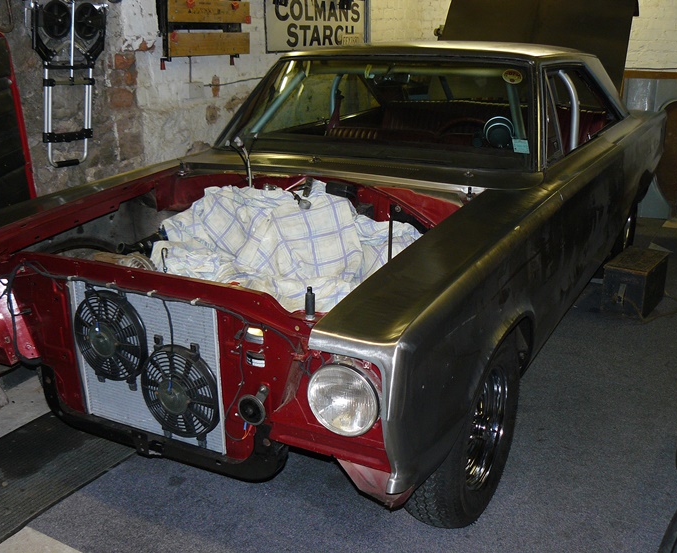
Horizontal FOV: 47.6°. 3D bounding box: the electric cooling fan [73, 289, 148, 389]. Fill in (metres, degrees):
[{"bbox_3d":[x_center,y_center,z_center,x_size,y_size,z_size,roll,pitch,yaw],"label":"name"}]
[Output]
[{"bbox_3d":[-0.687,0.189,2.261,0.275,0.305,0.060,9,19,27],"label":"electric cooling fan"}]

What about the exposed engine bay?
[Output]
[{"bbox_3d":[-0.300,-0.005,2.690,1.300,0.500,1.100,9,19,27],"label":"exposed engine bay"}]

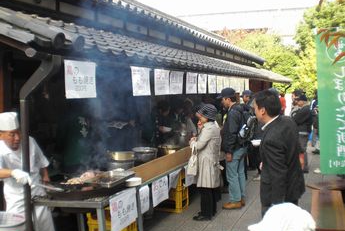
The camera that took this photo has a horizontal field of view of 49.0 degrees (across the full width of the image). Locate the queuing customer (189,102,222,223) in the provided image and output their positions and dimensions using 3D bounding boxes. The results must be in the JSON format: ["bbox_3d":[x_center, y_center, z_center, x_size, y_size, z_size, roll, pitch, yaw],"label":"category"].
[{"bbox_3d":[0.442,0.608,5.148,0.420,1.540,0.460,-1,3,16],"label":"queuing customer"}]

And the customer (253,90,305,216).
[{"bbox_3d":[0.904,0.626,3.200,0.380,1.680,0.500,1,4,37],"label":"customer"}]

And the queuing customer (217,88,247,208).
[{"bbox_3d":[0.875,0.470,5.616,0.420,1.740,0.500,-1,3,16],"label":"queuing customer"}]

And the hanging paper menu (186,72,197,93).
[{"bbox_3d":[0.291,-0.475,5.625,0.020,0.310,0.440,0,3,24],"label":"hanging paper menu"}]

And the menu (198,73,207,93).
[{"bbox_3d":[0.486,-0.502,6.060,0.020,0.310,0.430,0,3,24],"label":"menu"}]

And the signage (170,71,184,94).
[{"bbox_3d":[0.065,-0.439,5.121,0.020,0.310,0.440,0,3,24],"label":"signage"}]

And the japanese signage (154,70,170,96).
[{"bbox_3d":[-0.124,-0.409,4.700,0.020,0.310,0.440,0,3,24],"label":"japanese signage"}]

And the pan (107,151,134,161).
[{"bbox_3d":[-0.646,0.507,4.800,0.310,0.130,0.320,-2,3,0],"label":"pan"}]

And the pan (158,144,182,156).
[{"bbox_3d":[-0.048,0.562,6.000,0.340,0.180,0.340,-2,3,0],"label":"pan"}]

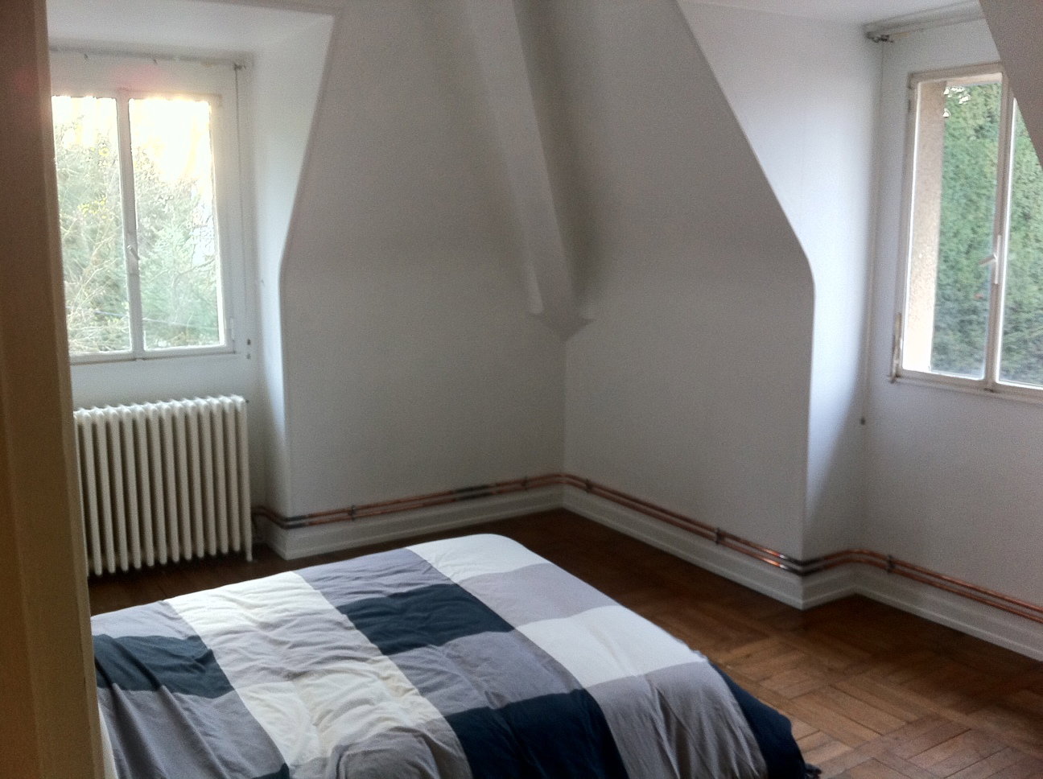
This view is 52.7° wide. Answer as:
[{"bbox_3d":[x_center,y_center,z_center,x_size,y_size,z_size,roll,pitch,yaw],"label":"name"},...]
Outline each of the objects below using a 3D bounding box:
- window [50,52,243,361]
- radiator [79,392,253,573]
[{"bbox_3d":[-1.800,-0.816,4.875,1.003,1.391,0.099,-6,11,-32],"label":"window"},{"bbox_3d":[-1.699,0.466,4.902,0.870,0.805,0.177,-6,11,-32],"label":"radiator"}]

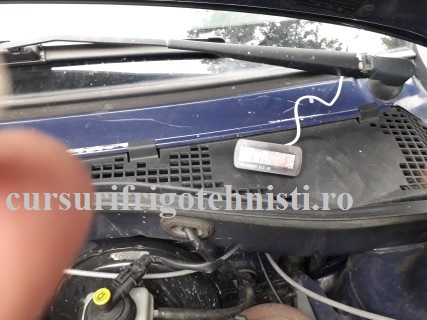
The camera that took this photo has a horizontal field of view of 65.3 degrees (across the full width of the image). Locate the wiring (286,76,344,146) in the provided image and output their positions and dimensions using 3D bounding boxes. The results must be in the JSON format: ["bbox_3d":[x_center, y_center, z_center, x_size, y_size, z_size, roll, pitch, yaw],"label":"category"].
[{"bbox_3d":[0.141,-0.074,0.467,0.050,0.040,0.160,34,51,30],"label":"wiring"}]

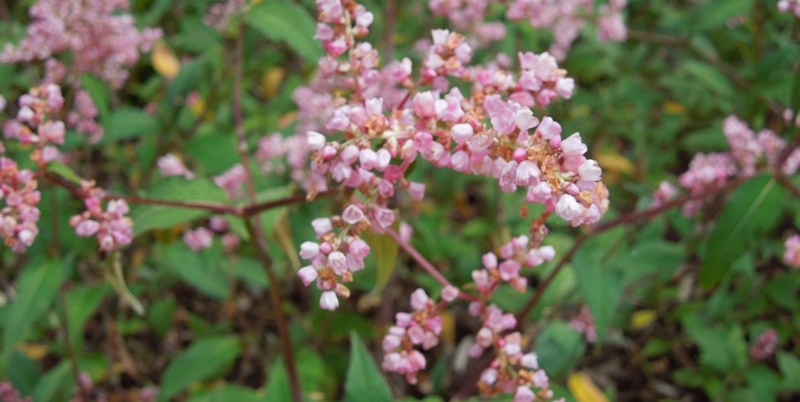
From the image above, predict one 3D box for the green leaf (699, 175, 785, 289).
[{"bbox_3d":[0.135,0.012,0.440,0.024,0.010,0.056,34,80,8],"label":"green leaf"}]

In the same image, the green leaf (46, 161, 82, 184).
[{"bbox_3d":[-0.108,-0.009,0.357,0.015,0.004,0.005,26,57,19],"label":"green leaf"}]

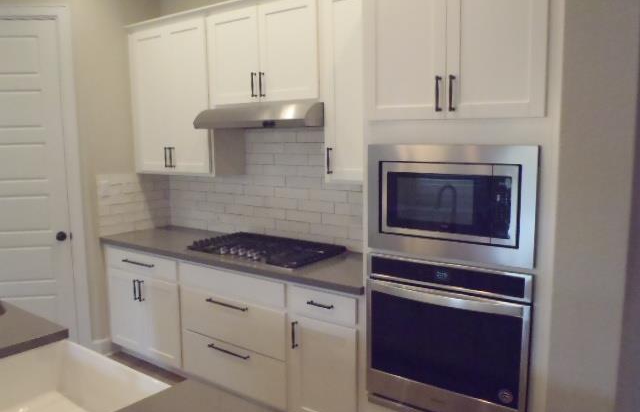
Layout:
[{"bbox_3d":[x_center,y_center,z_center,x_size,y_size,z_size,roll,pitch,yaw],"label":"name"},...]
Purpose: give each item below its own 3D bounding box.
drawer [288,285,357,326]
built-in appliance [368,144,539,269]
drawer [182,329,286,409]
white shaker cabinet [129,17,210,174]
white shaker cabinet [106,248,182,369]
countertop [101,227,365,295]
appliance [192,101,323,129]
[{"bbox_3d":[0.139,0.491,2.909,0.445,0.135,0.460,5,9,36],"label":"drawer"},{"bbox_3d":[0.665,-0.039,2.423,0.765,0.490,0.440,5,9,36],"label":"built-in appliance"},{"bbox_3d":[-0.412,0.964,3.393,0.898,0.288,0.480,5,9,36],"label":"drawer"},{"bbox_3d":[-1.009,-0.779,3.887,0.898,1.075,0.320,5,9,36],"label":"white shaker cabinet"},{"bbox_3d":[-1.089,0.672,3.948,0.848,0.798,0.632,5,9,36],"label":"white shaker cabinet"},{"bbox_3d":[-0.534,0.307,3.487,2.321,0.040,0.634,5,9,36],"label":"countertop"},{"bbox_3d":[-0.318,-0.575,3.310,0.912,0.150,0.470,5,9,36],"label":"appliance"}]

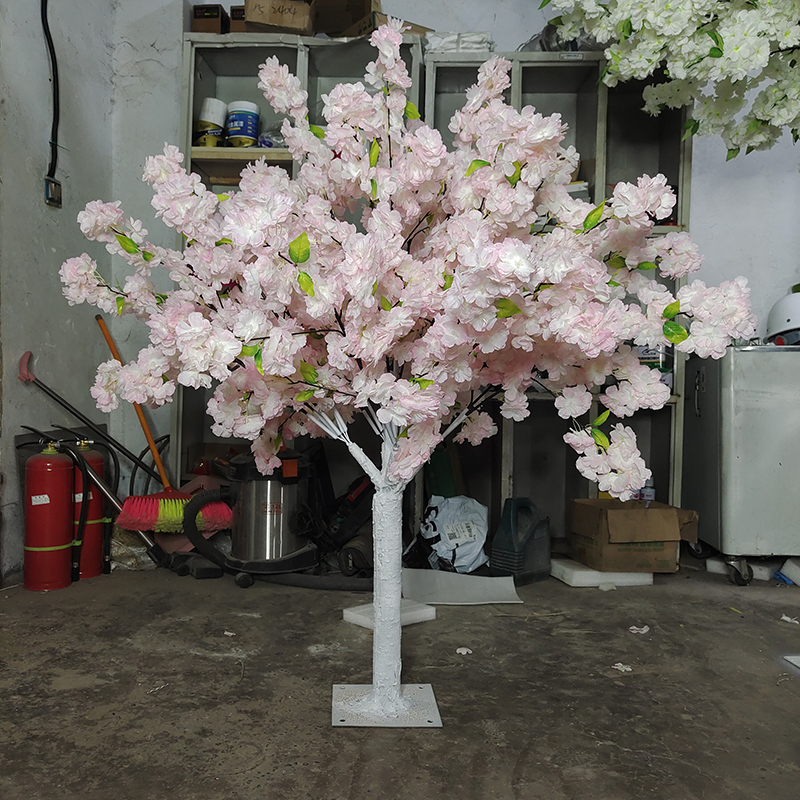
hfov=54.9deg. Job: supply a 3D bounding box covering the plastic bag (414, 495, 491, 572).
[{"bbox_3d":[0.199,0.506,2.920,0.270,0.295,0.210,1,1,0],"label":"plastic bag"}]

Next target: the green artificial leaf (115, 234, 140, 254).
[{"bbox_3d":[-0.605,-0.344,1.700,0.066,0.032,0.015,40,-18,0],"label":"green artificial leaf"}]

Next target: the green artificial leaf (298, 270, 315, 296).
[{"bbox_3d":[-0.176,-0.220,1.460,0.032,0.058,0.020,-28,0,-17],"label":"green artificial leaf"}]

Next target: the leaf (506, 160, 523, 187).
[{"bbox_3d":[0.227,-0.449,1.530,0.036,0.060,0.015,13,0,8],"label":"leaf"}]

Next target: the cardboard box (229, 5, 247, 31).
[{"bbox_3d":[-0.598,-1.458,3.068,0.110,0.128,0.200,1,1,0],"label":"cardboard box"}]

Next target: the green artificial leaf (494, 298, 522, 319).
[{"bbox_3d":[0.210,-0.178,1.500,0.058,0.042,0.020,9,0,2],"label":"green artificial leaf"}]

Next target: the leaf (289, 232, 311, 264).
[{"bbox_3d":[-0.186,-0.286,1.450,0.041,0.062,0.015,7,17,-7],"label":"leaf"}]

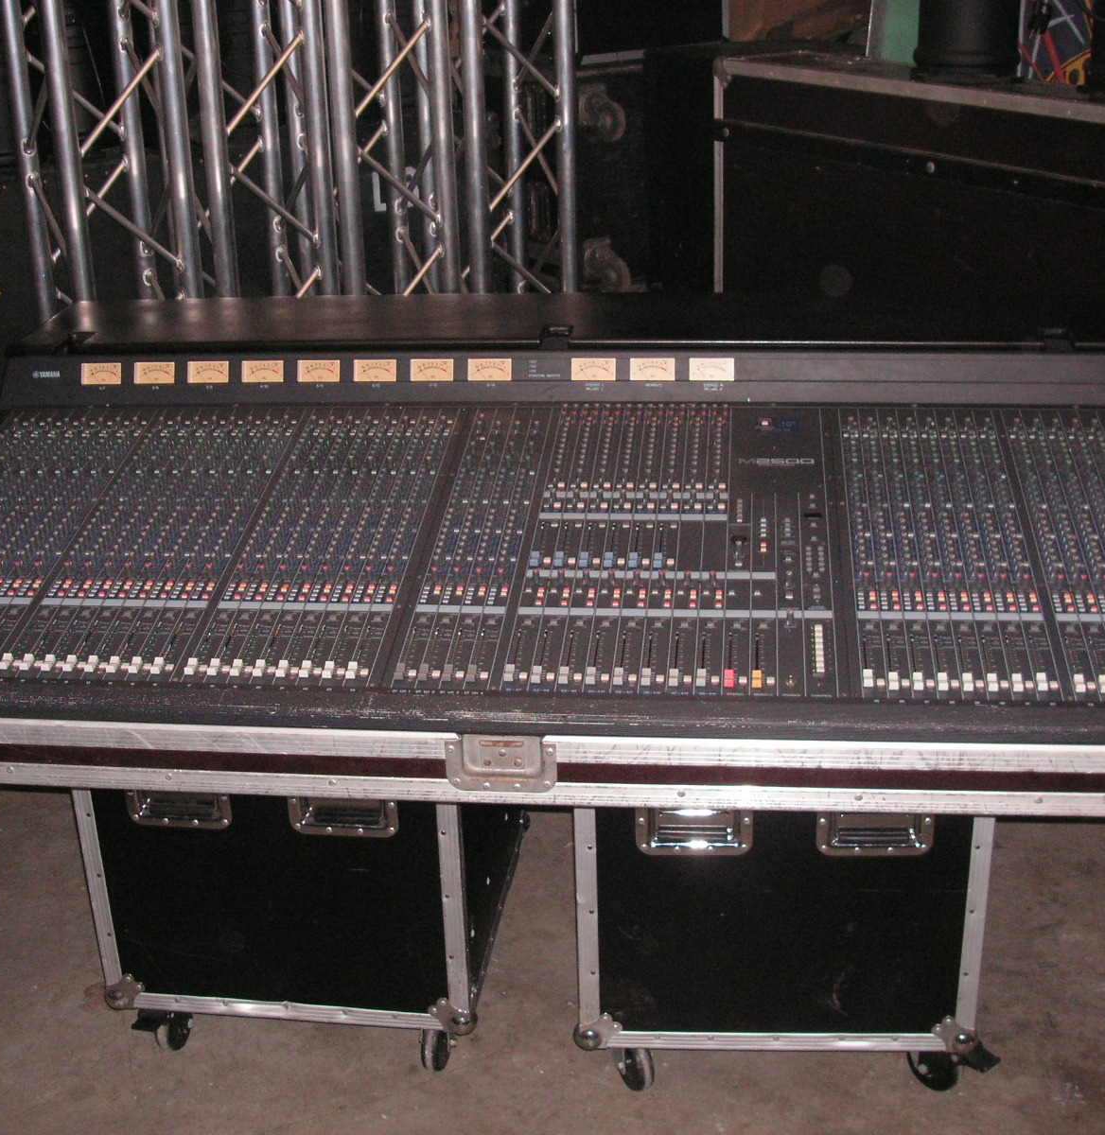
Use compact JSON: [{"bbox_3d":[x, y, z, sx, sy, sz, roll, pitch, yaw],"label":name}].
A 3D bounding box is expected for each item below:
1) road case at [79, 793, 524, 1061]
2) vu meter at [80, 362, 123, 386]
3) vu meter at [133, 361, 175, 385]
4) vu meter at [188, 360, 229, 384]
[{"bbox_3d":[-0.381,0.364,2.776,0.600,0.740,0.650,1,21,8],"label":"road case"},{"bbox_3d":[-0.755,-0.325,2.795,0.072,0.037,0.020,1,3,7],"label":"vu meter"},{"bbox_3d":[-0.661,-0.323,2.762,0.071,0.038,0.015,1,1,7],"label":"vu meter"},{"bbox_3d":[-0.569,-0.323,2.751,0.071,0.038,0.015,1,1,7],"label":"vu meter"}]

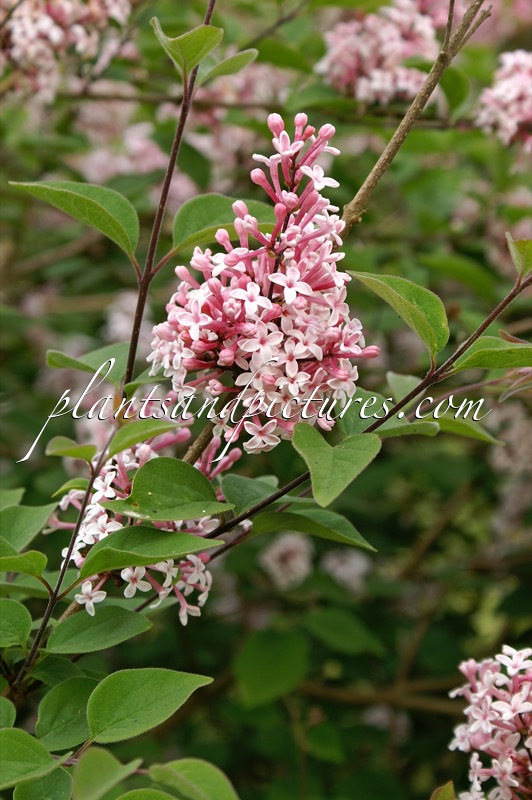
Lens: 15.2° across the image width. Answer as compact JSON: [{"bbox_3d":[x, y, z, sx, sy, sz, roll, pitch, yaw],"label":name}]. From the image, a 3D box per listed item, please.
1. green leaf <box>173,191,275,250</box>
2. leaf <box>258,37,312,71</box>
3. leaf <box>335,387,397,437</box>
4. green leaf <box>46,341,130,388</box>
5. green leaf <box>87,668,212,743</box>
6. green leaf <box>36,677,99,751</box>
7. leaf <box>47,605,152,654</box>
[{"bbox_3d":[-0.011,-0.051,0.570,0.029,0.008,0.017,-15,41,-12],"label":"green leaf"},{"bbox_3d":[0.007,-0.139,0.800,0.022,0.007,0.014,22,39,12],"label":"leaf"},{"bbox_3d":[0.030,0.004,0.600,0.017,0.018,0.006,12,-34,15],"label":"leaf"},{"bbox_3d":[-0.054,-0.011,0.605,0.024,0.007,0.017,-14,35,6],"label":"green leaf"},{"bbox_3d":[-0.034,0.086,0.570,0.037,0.005,0.019,-25,51,-4],"label":"green leaf"},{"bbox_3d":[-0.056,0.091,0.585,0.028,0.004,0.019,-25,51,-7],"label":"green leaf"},{"bbox_3d":[-0.049,0.067,0.585,0.032,0.004,0.016,-14,41,-10],"label":"leaf"}]

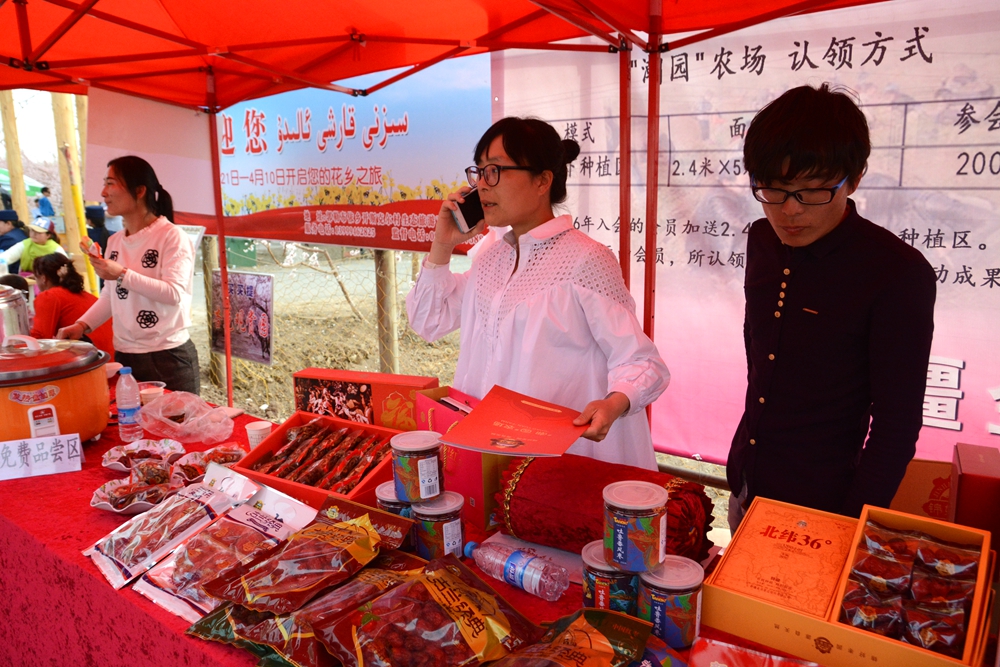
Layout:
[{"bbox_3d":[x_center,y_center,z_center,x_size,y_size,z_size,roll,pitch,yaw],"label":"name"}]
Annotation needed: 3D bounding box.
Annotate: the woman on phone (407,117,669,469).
[{"bbox_3d":[0.099,0.314,1.811,0.430,1.610,0.550,-10,14,-44],"label":"woman on phone"}]

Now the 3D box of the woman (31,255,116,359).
[{"bbox_3d":[-2.248,0.168,3.992,0.680,1.200,0.480,-2,10,-5],"label":"woman"}]

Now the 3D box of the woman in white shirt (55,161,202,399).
[{"bbox_3d":[-1.407,0.124,2.971,0.480,1.620,0.420,5,11,28],"label":"woman in white shirt"}]

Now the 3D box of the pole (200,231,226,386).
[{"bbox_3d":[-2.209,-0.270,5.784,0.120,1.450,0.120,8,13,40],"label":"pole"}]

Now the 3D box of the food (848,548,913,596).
[{"bbox_3d":[0.645,0.407,1.272,0.090,0.035,0.100,6,12,32],"label":"food"}]

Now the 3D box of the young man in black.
[{"bbox_3d":[0.722,0.301,1.667,0.310,1.670,0.470,-8,12,-34],"label":"young man in black"}]

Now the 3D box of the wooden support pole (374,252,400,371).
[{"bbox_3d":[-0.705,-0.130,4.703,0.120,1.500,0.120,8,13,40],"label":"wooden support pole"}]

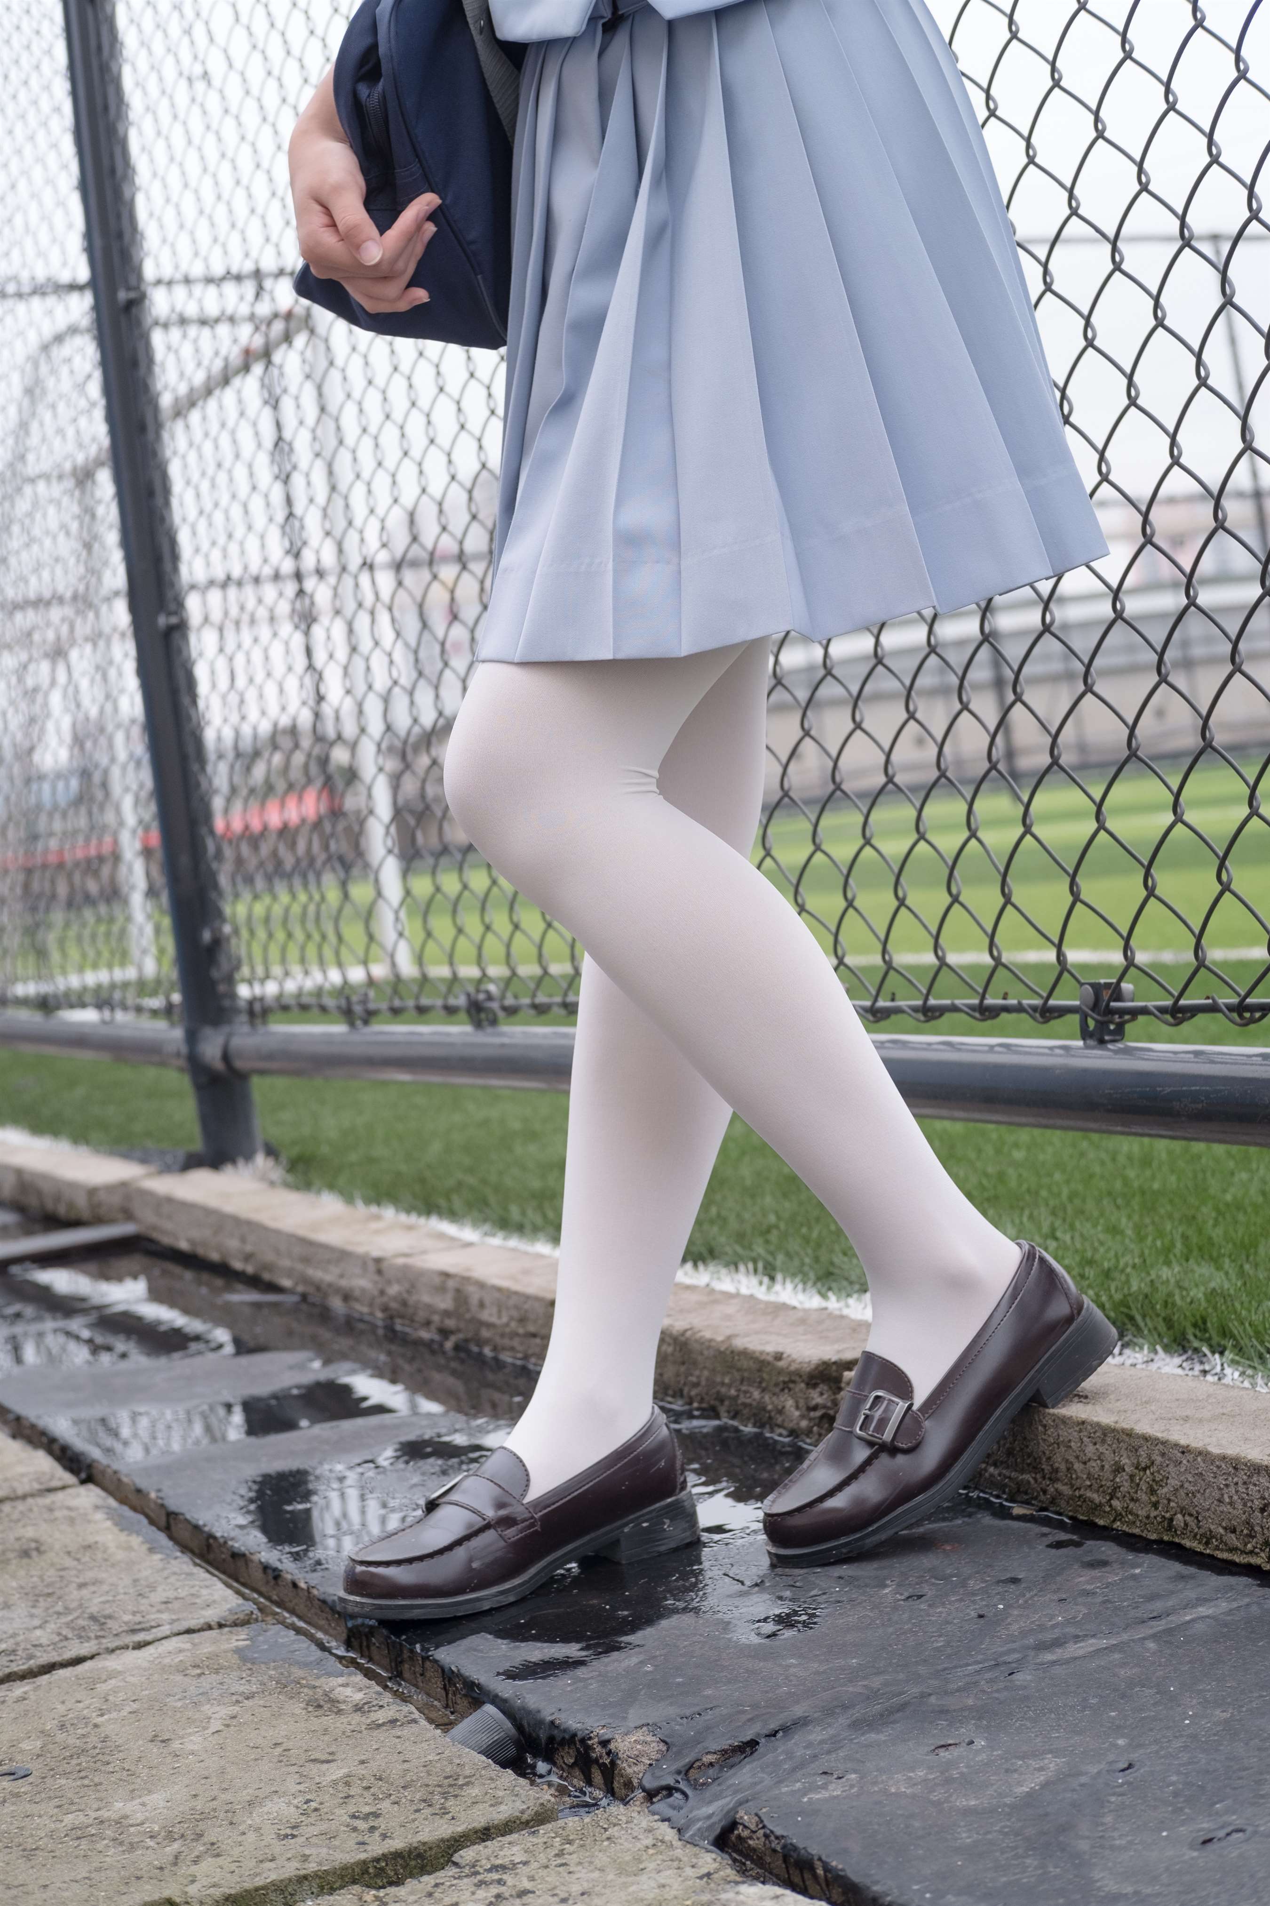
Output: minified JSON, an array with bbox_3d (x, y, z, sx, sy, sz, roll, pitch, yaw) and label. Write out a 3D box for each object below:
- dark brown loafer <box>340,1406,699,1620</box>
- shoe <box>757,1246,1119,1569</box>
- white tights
[{"bbox_3d":[-0.074,0.367,2.580,0.255,0.097,0.094,-9,3,-23],"label":"dark brown loafer"},{"bbox_3d":[0.195,0.290,2.530,0.257,0.100,0.094,-34,7,-9],"label":"shoe"},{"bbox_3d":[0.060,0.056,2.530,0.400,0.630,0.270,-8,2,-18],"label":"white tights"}]

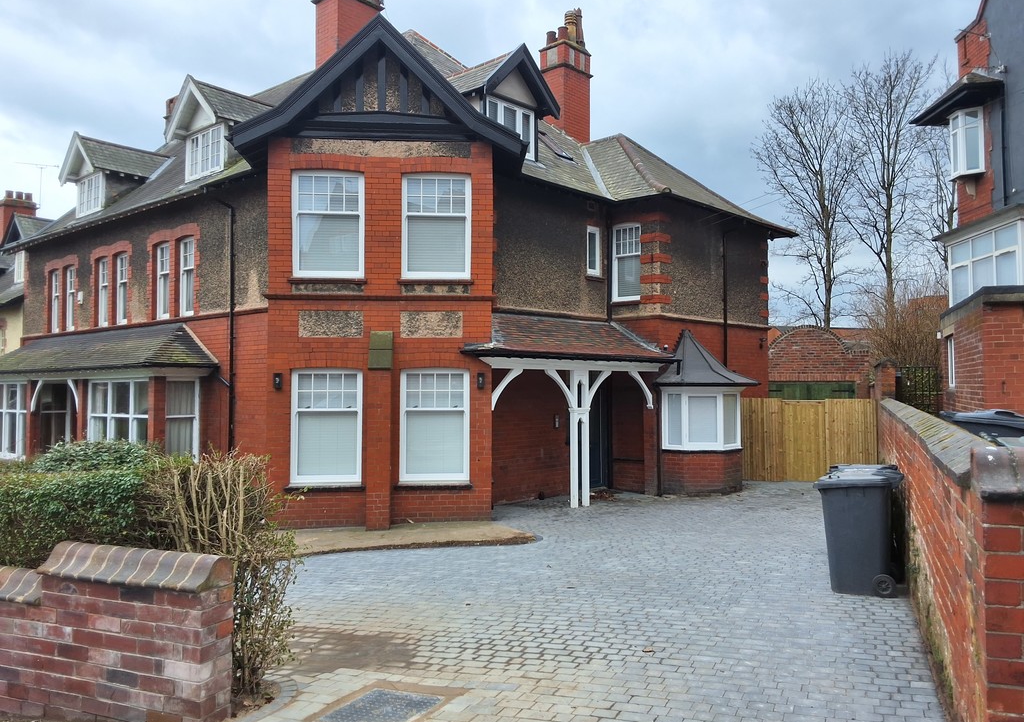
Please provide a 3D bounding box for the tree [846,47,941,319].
[{"bbox_3d":[20.272,-6.569,44.245,4.993,20.410,4.993,-1,-2,25],"label":"tree"}]

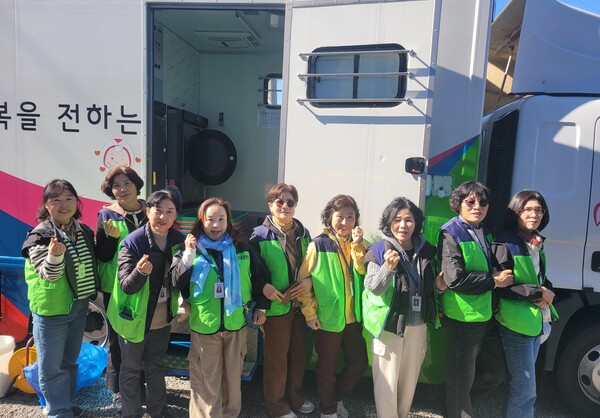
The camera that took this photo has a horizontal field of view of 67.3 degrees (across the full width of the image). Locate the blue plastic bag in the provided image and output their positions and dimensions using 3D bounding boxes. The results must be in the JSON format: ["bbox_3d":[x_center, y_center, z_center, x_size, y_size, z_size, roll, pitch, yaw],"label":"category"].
[{"bbox_3d":[-1.640,1.150,3.180,0.520,0.380,0.330,1,7,-15],"label":"blue plastic bag"}]

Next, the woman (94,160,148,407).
[{"bbox_3d":[-1.215,0.530,3.060,0.460,1.630,0.340,0,8,-24],"label":"woman"}]

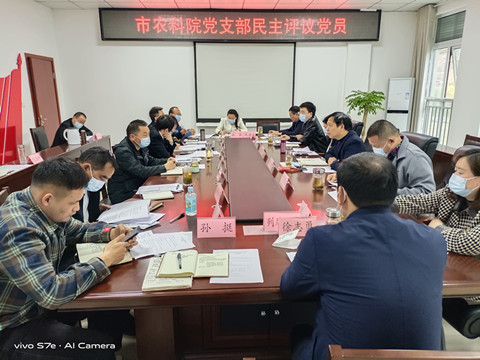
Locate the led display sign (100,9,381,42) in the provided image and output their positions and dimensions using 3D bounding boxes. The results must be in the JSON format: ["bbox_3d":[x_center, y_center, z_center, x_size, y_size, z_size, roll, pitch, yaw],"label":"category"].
[{"bbox_3d":[0.059,-2.930,6.580,5.280,0.560,0.100,-1,14,-2],"label":"led display sign"}]

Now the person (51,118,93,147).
[{"bbox_3d":[-2.550,-0.435,5.301,0.680,1.170,0.530,2,15,7],"label":"person"}]

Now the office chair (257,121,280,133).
[{"bbox_3d":[0.556,-0.615,6.458,0.470,0.930,0.580,-1,15,-3],"label":"office chair"}]

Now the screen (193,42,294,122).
[{"bbox_3d":[0.101,-1.901,6.804,1.967,1.530,0.060,-1,15,-3],"label":"screen"}]

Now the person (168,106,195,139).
[{"bbox_3d":[-0.918,-0.515,5.507,0.640,1.250,0.520,0,14,0],"label":"person"}]

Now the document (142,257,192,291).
[{"bbox_3d":[-0.293,0.383,1.454,0.186,0.012,0.257,-2,15,-7],"label":"document"}]

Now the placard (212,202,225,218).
[{"bbox_3d":[-0.120,0.206,1.984,0.080,0.092,0.200,-2,14,-7],"label":"placard"}]

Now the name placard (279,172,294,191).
[{"bbox_3d":[0.372,0.010,2.729,0.076,0.089,0.200,-1,14,-3],"label":"name placard"}]

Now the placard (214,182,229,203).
[{"bbox_3d":[-0.128,0.095,2.420,0.080,0.092,0.200,-2,14,-9],"label":"placard"}]

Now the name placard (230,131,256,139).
[{"bbox_3d":[0.056,-0.718,5.585,0.400,0.100,0.080,-1,14,-2],"label":"name placard"}]

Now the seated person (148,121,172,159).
[{"bbox_3d":[-0.786,-0.121,3.982,0.620,1.240,0.500,-1,14,-2],"label":"seated person"}]

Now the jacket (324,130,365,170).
[{"bbox_3d":[1.050,-0.215,3.500,0.450,0.600,0.520,-1,14,-4],"label":"jacket"}]

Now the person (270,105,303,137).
[{"bbox_3d":[0.860,-0.521,5.450,0.780,1.280,0.530,-1,14,-4],"label":"person"}]

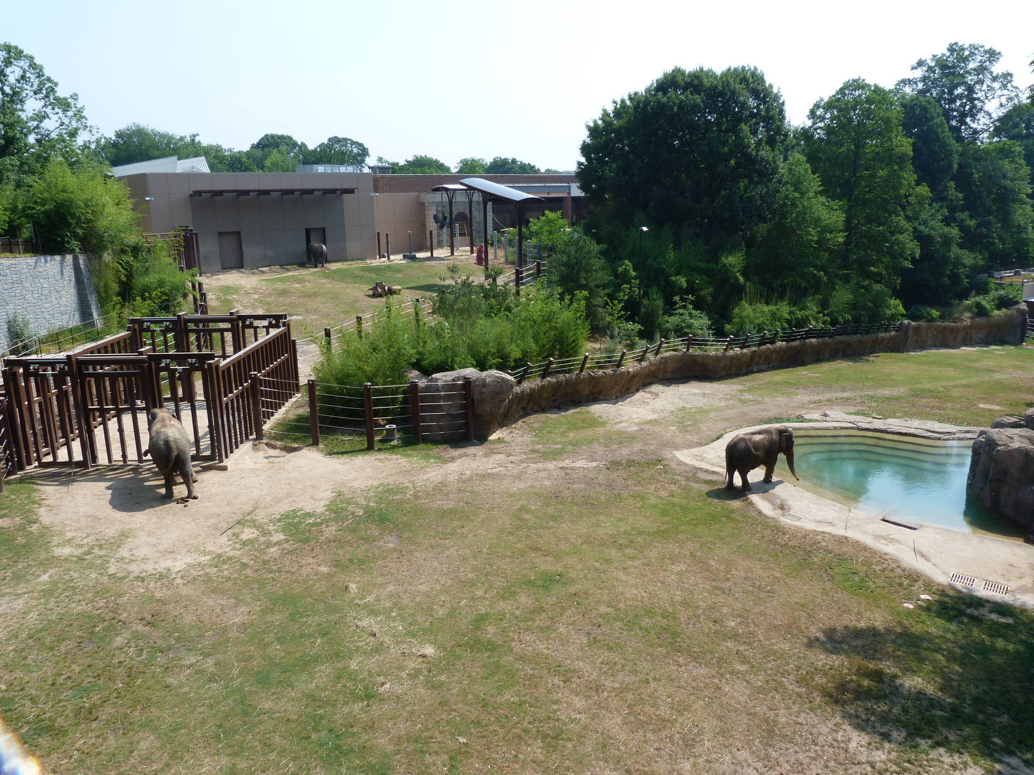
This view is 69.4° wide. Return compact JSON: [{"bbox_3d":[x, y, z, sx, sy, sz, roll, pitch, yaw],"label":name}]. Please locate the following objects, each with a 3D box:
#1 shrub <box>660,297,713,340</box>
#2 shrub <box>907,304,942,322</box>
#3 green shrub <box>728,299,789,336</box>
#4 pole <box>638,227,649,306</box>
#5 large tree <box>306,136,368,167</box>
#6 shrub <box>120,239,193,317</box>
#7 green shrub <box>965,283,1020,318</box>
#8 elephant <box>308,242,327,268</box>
[{"bbox_3d":[11.020,-4.350,48.530,3.330,3.010,2.830,2,14,13],"label":"shrub"},{"bbox_3d":[31.930,-5.760,58.520,2.330,1.580,1.870,7,15,28],"label":"shrub"},{"bbox_3d":[16.740,-4.650,51.540,4.130,2.800,3.100,4,14,18],"label":"green shrub"},{"bbox_3d":[9.172,-8.600,54.523,0.750,6.083,0.400,5,15,23],"label":"pole"},{"bbox_3d":[-30.730,-34.460,129.430,10.530,17.420,10.000,-4,14,-12],"label":"large tree"},{"bbox_3d":[-23.640,-6.930,49.060,4.350,5.510,3.700,-7,15,-25],"label":"shrub"},{"bbox_3d":[38.260,-6.970,60.020,3.830,2.970,2.880,8,16,32],"label":"green shrub"},{"bbox_3d":[-18.931,-12.766,71.623,1.400,2.400,2.900,-7,15,-23],"label":"elephant"}]

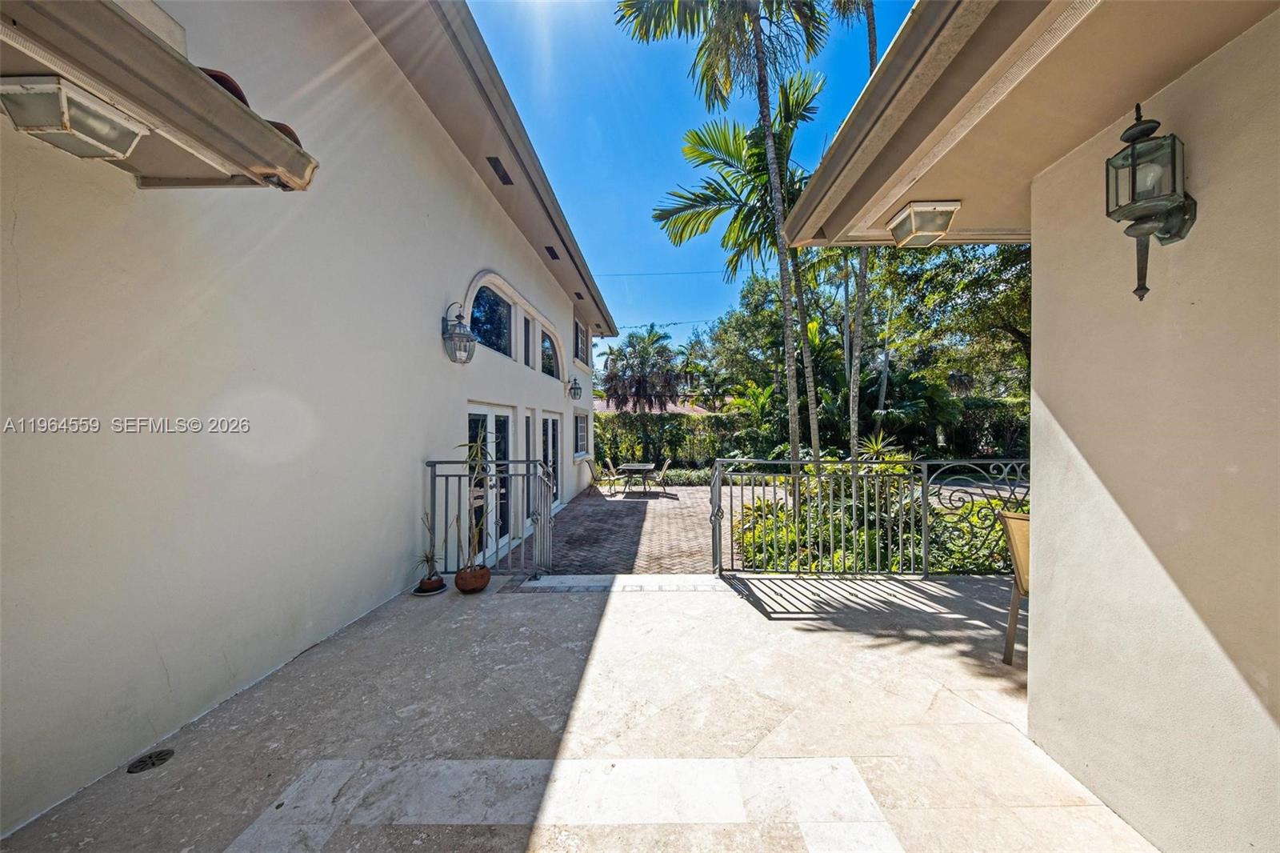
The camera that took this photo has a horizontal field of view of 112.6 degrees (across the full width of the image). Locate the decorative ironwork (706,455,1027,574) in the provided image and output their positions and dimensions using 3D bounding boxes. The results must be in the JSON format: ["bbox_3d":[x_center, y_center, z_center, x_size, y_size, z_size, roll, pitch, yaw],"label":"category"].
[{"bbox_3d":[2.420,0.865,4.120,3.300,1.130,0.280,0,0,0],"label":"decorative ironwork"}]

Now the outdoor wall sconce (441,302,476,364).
[{"bbox_3d":[-1.860,-0.960,4.360,0.330,0.610,0.270,0,0,3],"label":"outdoor wall sconce"}]

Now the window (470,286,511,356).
[{"bbox_3d":[-1.980,-1.470,5.800,0.120,0.870,1.520,0,0,3],"label":"window"}]

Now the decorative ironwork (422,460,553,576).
[{"bbox_3d":[-1.470,0.910,4.270,1.100,1.190,0.580,0,0,0],"label":"decorative ironwork"}]

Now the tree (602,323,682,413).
[{"bbox_3d":[0.080,-1.950,24.000,4.400,7.500,4.400,0,0,0],"label":"tree"}]

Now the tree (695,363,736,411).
[{"bbox_3d":[4.250,-0.800,24.000,2.400,5.300,2.400,0,0,0],"label":"tree"}]

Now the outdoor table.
[{"bbox_3d":[-0.050,1.510,12.350,0.970,0.720,1.380,0,0,3],"label":"outdoor table"}]

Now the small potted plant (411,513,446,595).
[{"bbox_3d":[-1.855,1.080,3.750,0.290,0.670,0.290,0,0,0],"label":"small potted plant"}]

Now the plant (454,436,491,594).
[{"bbox_3d":[-1.460,0.735,3.740,0.350,1.370,0.350,0,0,0],"label":"plant"}]

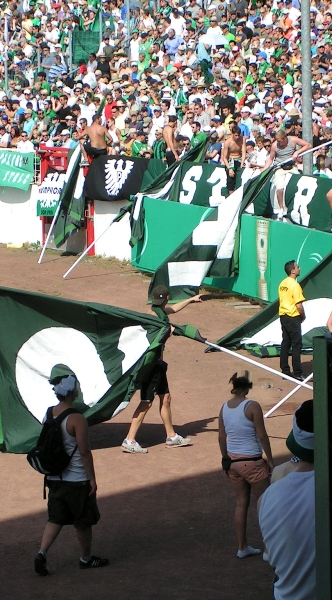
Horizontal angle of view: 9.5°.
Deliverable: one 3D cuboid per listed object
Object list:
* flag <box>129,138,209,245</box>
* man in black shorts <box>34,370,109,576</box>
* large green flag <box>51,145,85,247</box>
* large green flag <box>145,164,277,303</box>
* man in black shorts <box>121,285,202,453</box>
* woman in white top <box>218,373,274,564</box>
[{"bbox_3d":[0.057,-2.389,45.000,1.850,2.450,0.900,1,7,17],"label":"flag"},{"bbox_3d":[-0.850,1.545,17.700,0.550,1.770,0.600,4,8,37],"label":"man in black shorts"},{"bbox_3d":[-2.319,-2.461,46.800,0.850,2.400,0.500,2,7,22],"label":"large green flag"},{"bbox_3d":[0.881,-1.288,38.500,2.500,2.600,0.800,1,7,17],"label":"large green flag"},{"bbox_3d":[-0.062,0.770,22.500,0.750,1.820,0.580,-4,7,-30],"label":"man in black shorts"},{"bbox_3d":[0.724,1.503,18.100,0.470,1.650,0.400,1,7,14],"label":"woman in white top"}]

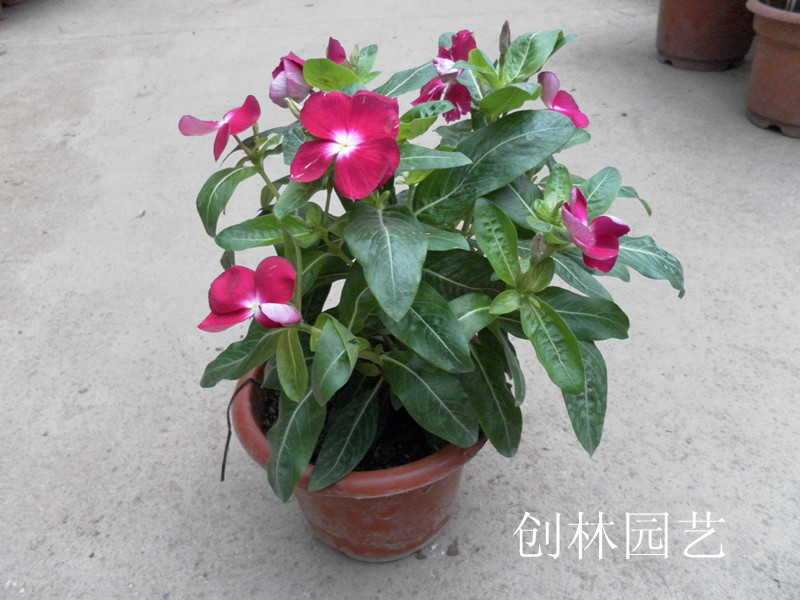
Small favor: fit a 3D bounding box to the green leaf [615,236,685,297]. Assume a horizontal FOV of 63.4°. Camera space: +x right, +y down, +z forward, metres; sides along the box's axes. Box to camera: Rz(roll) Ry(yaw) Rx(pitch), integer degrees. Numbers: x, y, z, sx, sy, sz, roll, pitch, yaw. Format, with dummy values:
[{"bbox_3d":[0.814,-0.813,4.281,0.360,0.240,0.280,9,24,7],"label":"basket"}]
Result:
[{"bbox_3d":[0.140,-0.023,0.375,0.056,0.015,0.026,25,52,0],"label":"green leaf"}]

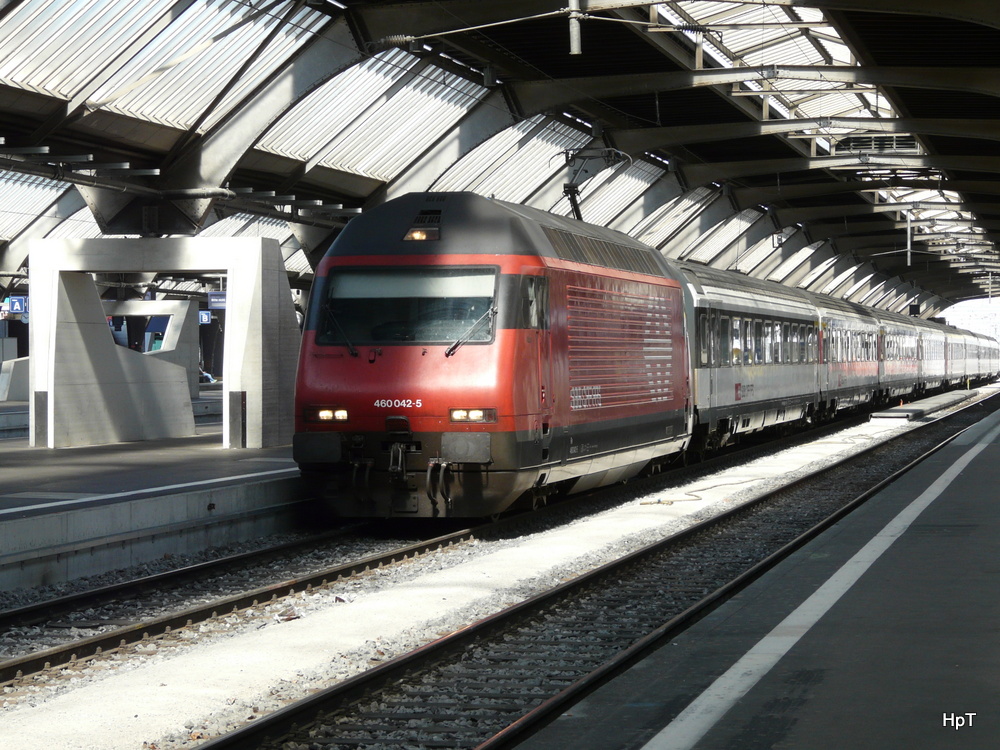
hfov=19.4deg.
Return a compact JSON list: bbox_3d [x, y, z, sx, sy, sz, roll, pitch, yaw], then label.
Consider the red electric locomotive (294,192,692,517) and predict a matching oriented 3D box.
[{"bbox_3d":[0.451,-0.298,45.267,3.000,4.220,18.400,0,0,11],"label":"red electric locomotive"}]

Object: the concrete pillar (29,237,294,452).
[{"bbox_3d":[-5.450,-0.587,54.784,4.260,3.660,7.800,0,0,11],"label":"concrete pillar"}]

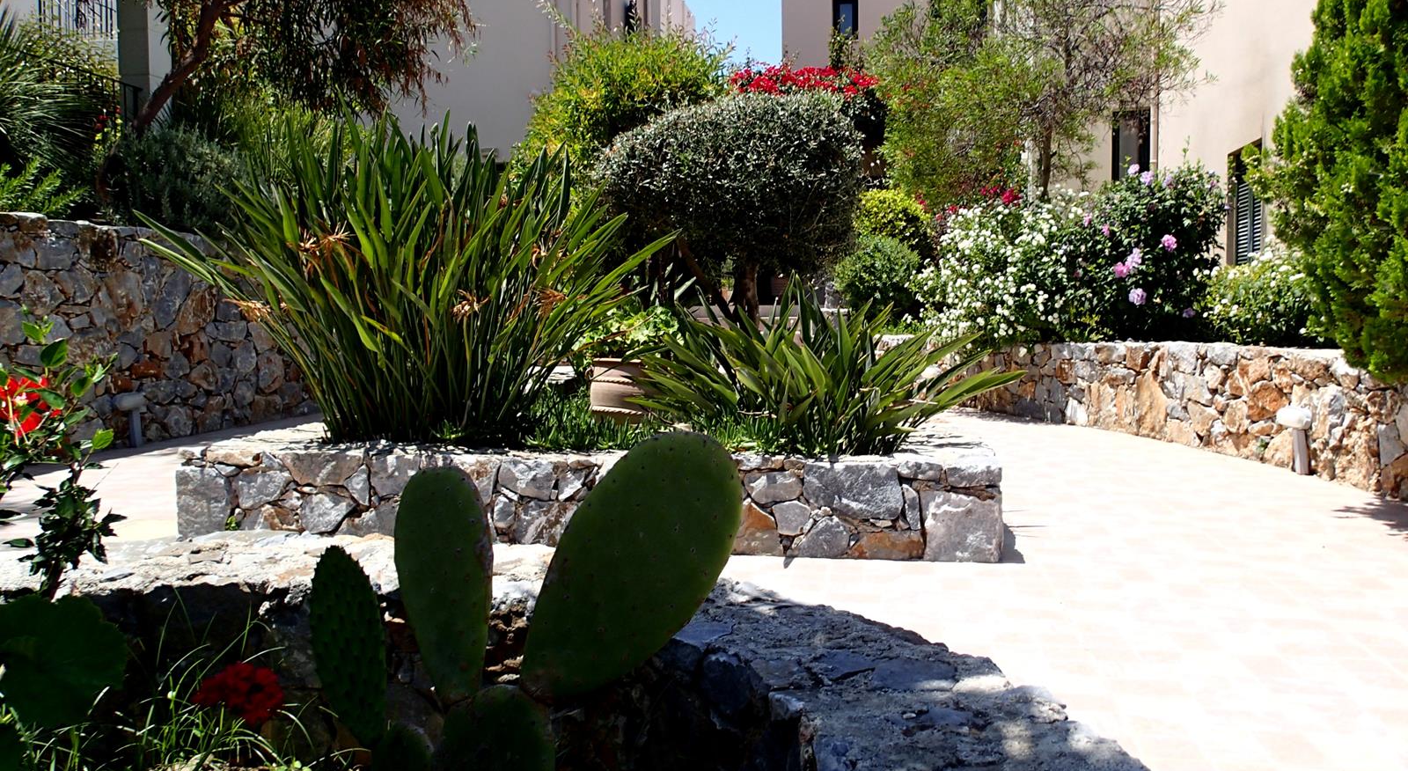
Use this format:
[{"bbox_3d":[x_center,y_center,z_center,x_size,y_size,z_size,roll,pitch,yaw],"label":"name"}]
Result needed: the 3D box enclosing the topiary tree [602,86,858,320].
[{"bbox_3d":[0.246,-1.424,9.300,2.400,2.500,2.200,0,4,0],"label":"topiary tree"}]

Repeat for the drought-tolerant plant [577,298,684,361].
[{"bbox_3d":[-0.437,-0.322,5.900,0.620,0.400,0.580,0,4,0],"label":"drought-tolerant plant"}]

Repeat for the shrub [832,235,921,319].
[{"bbox_3d":[2.010,-1.206,11.800,1.080,1.100,1.050,0,4,0],"label":"shrub"}]

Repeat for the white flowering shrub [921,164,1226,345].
[{"bbox_3d":[3.597,-1.282,10.000,1.700,1.750,2.900,-2,4,-30],"label":"white flowering shrub"}]

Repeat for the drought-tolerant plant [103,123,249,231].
[{"bbox_3d":[-4.671,-1.846,9.100,1.300,1.020,1.150,0,4,0],"label":"drought-tolerant plant"}]

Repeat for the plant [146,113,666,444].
[{"bbox_3d":[-1.568,-0.574,5.500,2.500,1.720,2.000,0,4,0],"label":"plant"}]

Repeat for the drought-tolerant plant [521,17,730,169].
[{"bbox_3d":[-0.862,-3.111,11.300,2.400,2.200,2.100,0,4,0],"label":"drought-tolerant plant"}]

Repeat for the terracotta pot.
[{"bbox_3d":[-0.469,0.041,5.900,0.410,0.400,0.410,0,4,0],"label":"terracotta pot"}]

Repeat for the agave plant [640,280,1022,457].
[{"bbox_3d":[0.656,-0.099,5.250,1.900,0.860,1.600,0,4,0],"label":"agave plant"}]

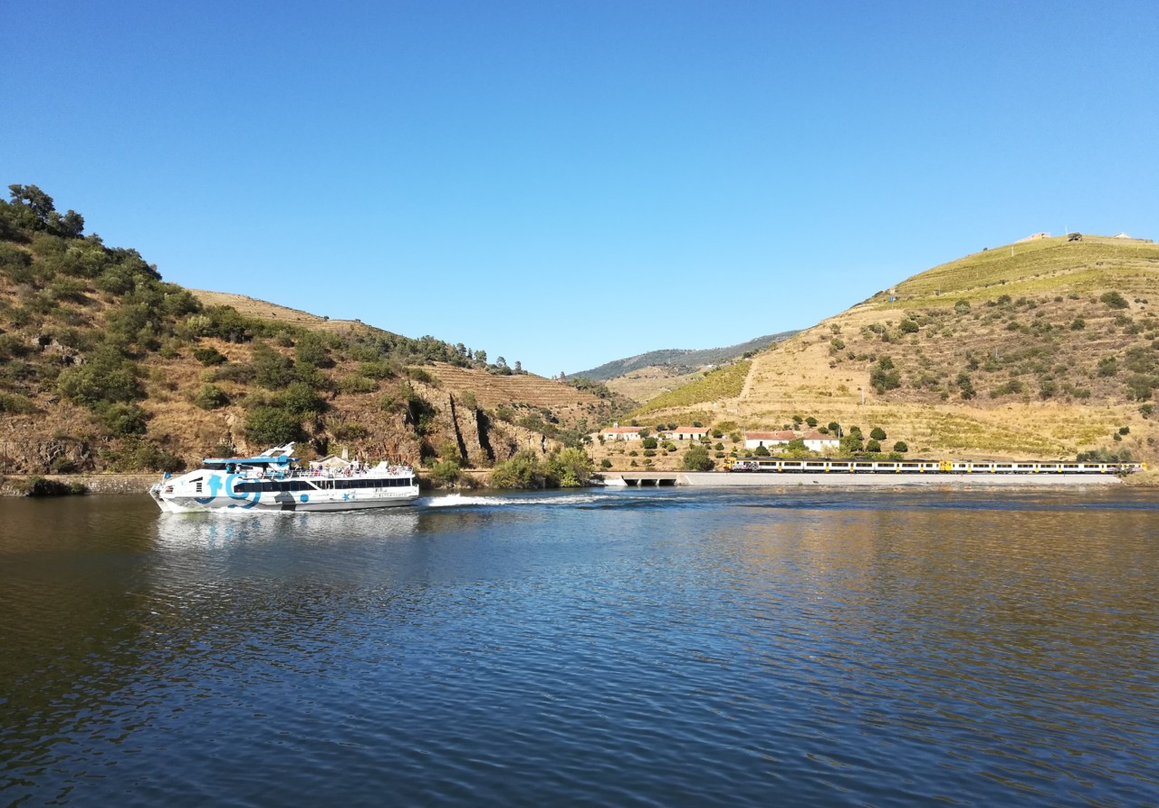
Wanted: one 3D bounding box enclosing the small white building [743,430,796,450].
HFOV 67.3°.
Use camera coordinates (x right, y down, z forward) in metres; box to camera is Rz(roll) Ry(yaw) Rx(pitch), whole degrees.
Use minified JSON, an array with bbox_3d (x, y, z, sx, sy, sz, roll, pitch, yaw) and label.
[{"bbox_3d":[60.650,11.380,277.000,16.130,6.340,8.000,1,-4,-5],"label":"small white building"}]

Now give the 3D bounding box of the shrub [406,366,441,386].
[{"bbox_3d":[-43.060,-7.610,240.000,9.340,5.490,7.000,1,-4,-10],"label":"shrub"}]

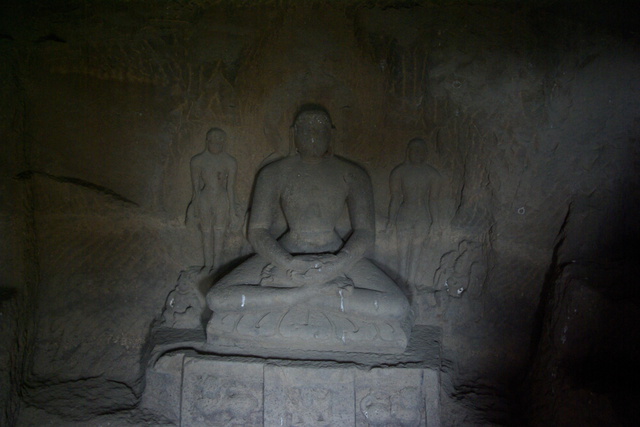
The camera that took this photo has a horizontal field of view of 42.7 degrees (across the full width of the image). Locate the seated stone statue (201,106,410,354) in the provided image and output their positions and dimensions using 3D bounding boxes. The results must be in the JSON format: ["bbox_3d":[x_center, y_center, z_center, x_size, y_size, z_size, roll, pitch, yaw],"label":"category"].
[{"bbox_3d":[-0.055,0.055,5.350,1.280,1.550,0.720,2,0,2],"label":"seated stone statue"}]

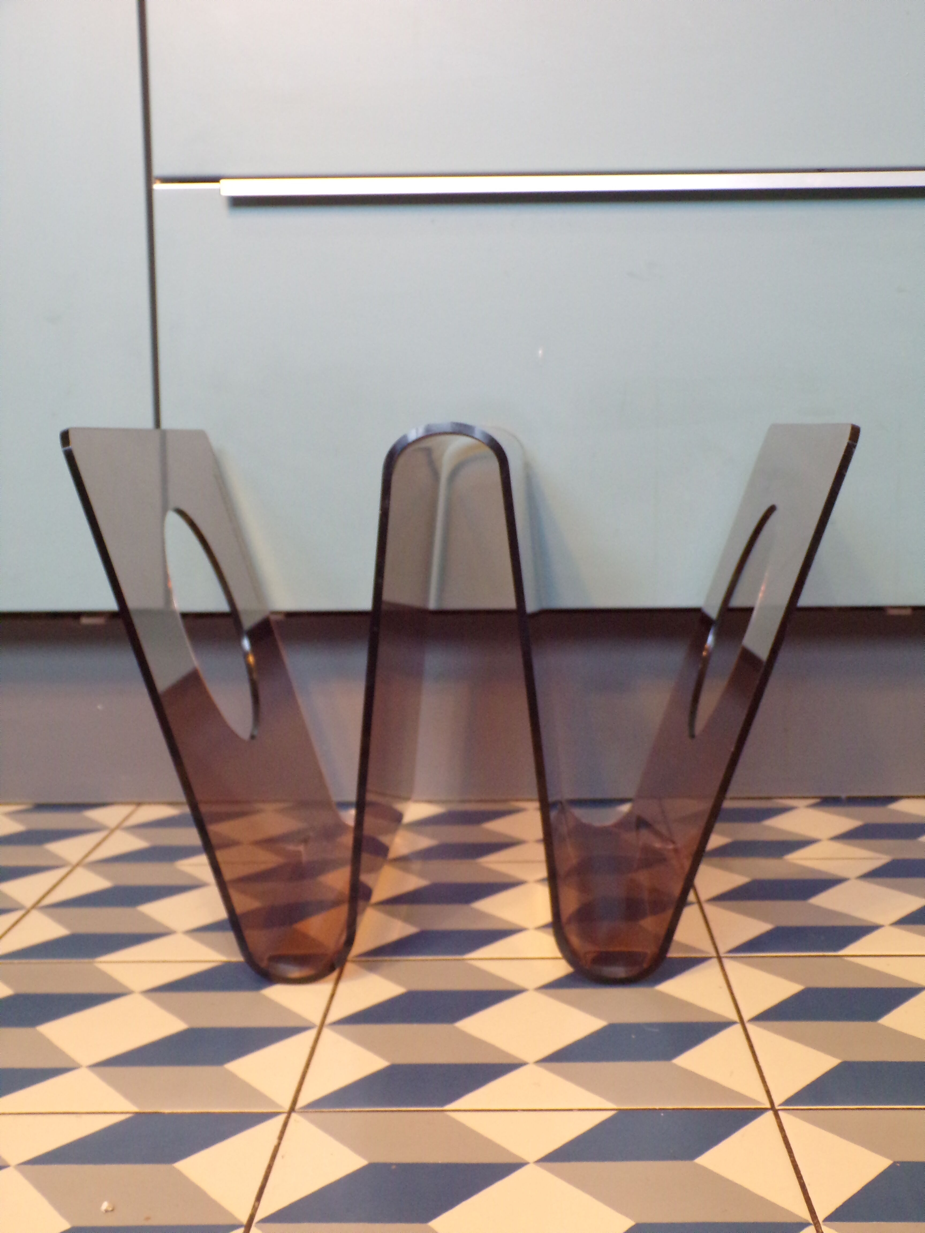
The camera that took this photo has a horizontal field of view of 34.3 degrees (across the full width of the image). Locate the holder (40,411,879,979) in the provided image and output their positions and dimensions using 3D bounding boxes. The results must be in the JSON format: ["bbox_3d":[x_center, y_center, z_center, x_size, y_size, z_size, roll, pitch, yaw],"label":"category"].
[{"bbox_3d":[0.007,0.030,0.904,0.398,0.286,0.302,0,7,4],"label":"holder"}]

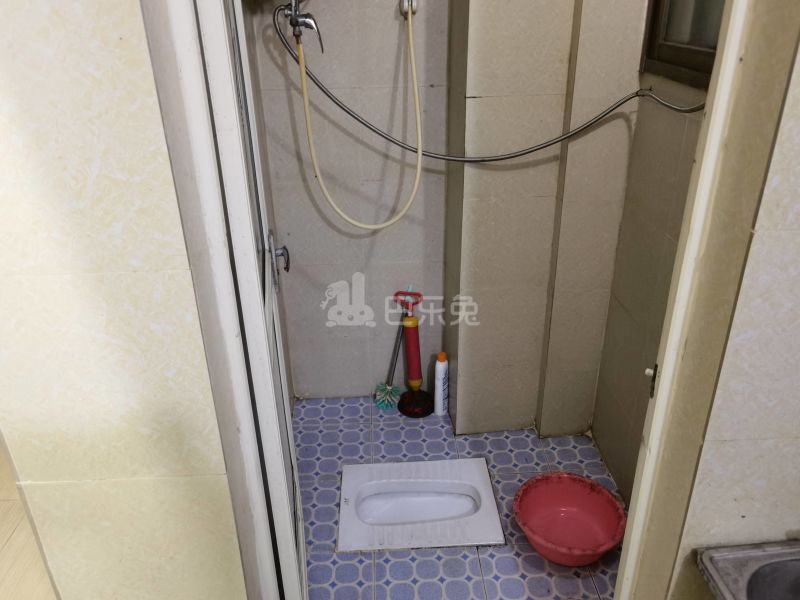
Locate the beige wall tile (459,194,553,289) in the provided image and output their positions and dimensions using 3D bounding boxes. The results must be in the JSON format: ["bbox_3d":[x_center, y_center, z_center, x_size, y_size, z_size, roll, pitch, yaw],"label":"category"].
[{"bbox_3d":[0.343,-0.176,1.977,0.298,0.302,0.010,-3,26,-4],"label":"beige wall tile"}]

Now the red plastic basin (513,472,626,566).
[{"bbox_3d":[0.493,0.648,1.817,0.315,0.106,0.315,-1,26,0],"label":"red plastic basin"}]

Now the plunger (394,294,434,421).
[{"bbox_3d":[0.049,0.195,2.345,0.150,0.480,0.150,-4,22,-1],"label":"plunger"}]

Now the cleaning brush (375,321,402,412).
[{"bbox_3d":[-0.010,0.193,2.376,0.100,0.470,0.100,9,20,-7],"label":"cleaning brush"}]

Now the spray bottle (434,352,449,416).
[{"bbox_3d":[0.156,0.316,2.349,0.051,0.257,0.051,-2,26,-2],"label":"spray bottle"}]

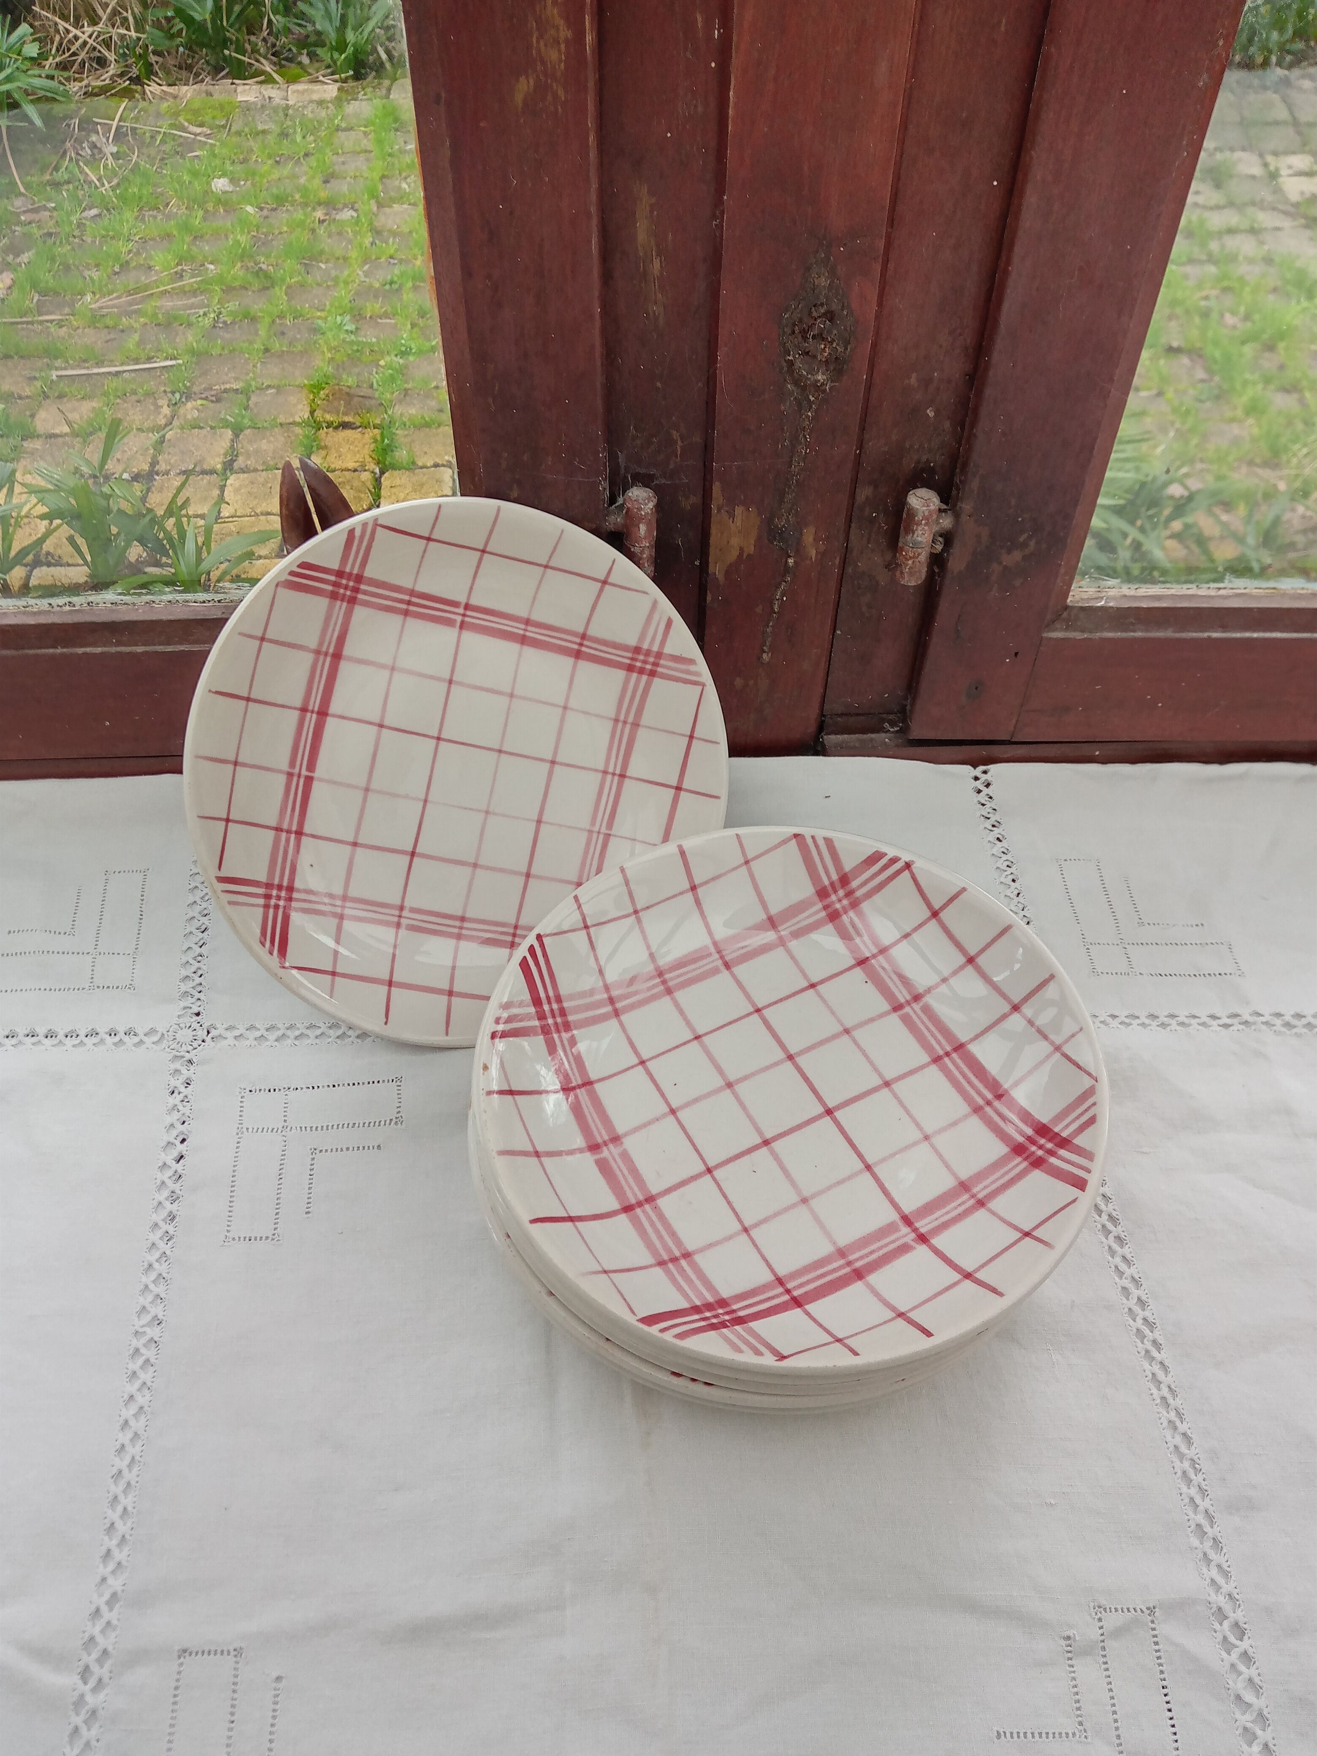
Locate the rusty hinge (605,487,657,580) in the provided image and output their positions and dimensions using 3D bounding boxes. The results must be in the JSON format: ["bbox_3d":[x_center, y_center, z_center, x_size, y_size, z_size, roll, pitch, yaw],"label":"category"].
[{"bbox_3d":[-0.011,-0.143,0.600,0.022,0.042,0.015,-1,51,-1],"label":"rusty hinge"}]

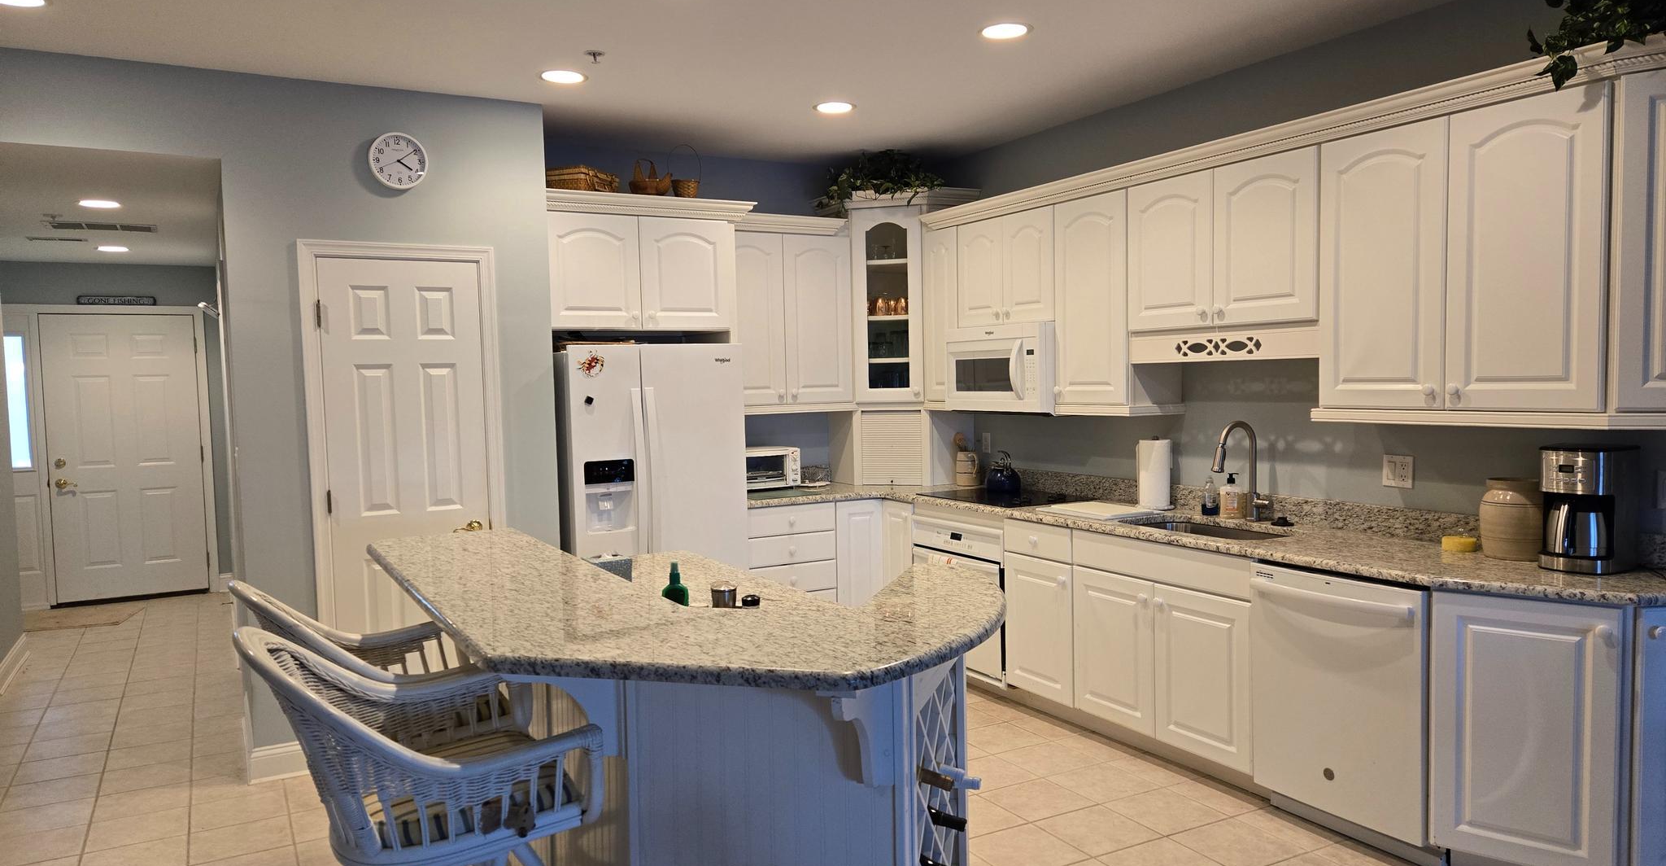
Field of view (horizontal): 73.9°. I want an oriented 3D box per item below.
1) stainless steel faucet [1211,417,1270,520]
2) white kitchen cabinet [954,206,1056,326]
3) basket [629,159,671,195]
[{"bbox_3d":[1.595,0.154,4.341,0.260,0.396,0.105,-3,3,-29],"label":"stainless steel faucet"},{"bbox_3d":[0.966,-0.793,5.469,0.320,0.515,0.754,-3,3,-30],"label":"white kitchen cabinet"},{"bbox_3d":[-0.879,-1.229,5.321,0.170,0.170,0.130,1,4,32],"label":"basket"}]

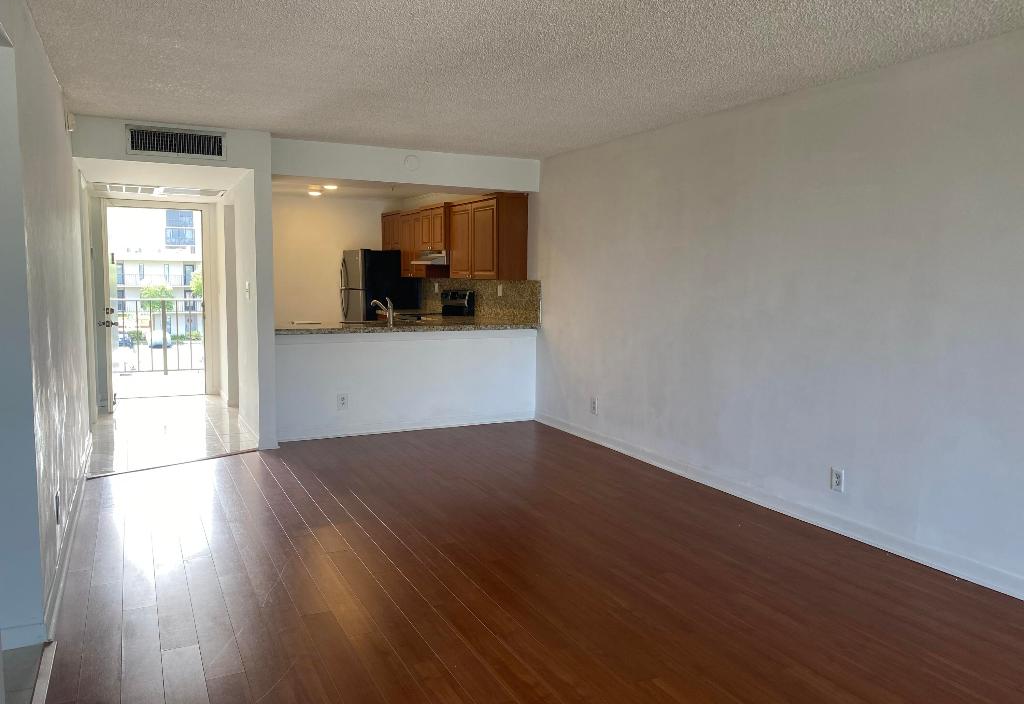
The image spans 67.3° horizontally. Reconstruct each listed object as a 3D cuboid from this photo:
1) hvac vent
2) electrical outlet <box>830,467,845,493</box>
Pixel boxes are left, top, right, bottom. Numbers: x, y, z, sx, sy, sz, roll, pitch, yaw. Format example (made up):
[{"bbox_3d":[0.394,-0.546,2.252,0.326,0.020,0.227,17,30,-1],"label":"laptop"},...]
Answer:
[{"bbox_3d":[-2.397,-1.496,5.516,0.655,0.199,0.020,-2,6,-26],"label":"hvac vent"},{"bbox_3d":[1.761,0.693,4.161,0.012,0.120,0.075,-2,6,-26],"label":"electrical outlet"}]

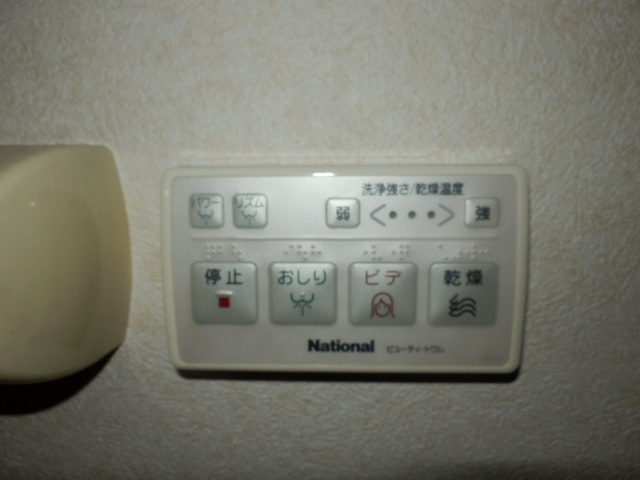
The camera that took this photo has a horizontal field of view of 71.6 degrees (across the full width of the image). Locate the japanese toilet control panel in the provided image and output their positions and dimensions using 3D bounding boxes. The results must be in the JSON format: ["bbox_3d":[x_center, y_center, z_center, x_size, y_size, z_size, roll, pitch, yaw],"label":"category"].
[{"bbox_3d":[0.010,0.012,0.186,0.144,0.084,0.020,0,6,2],"label":"japanese toilet control panel"}]

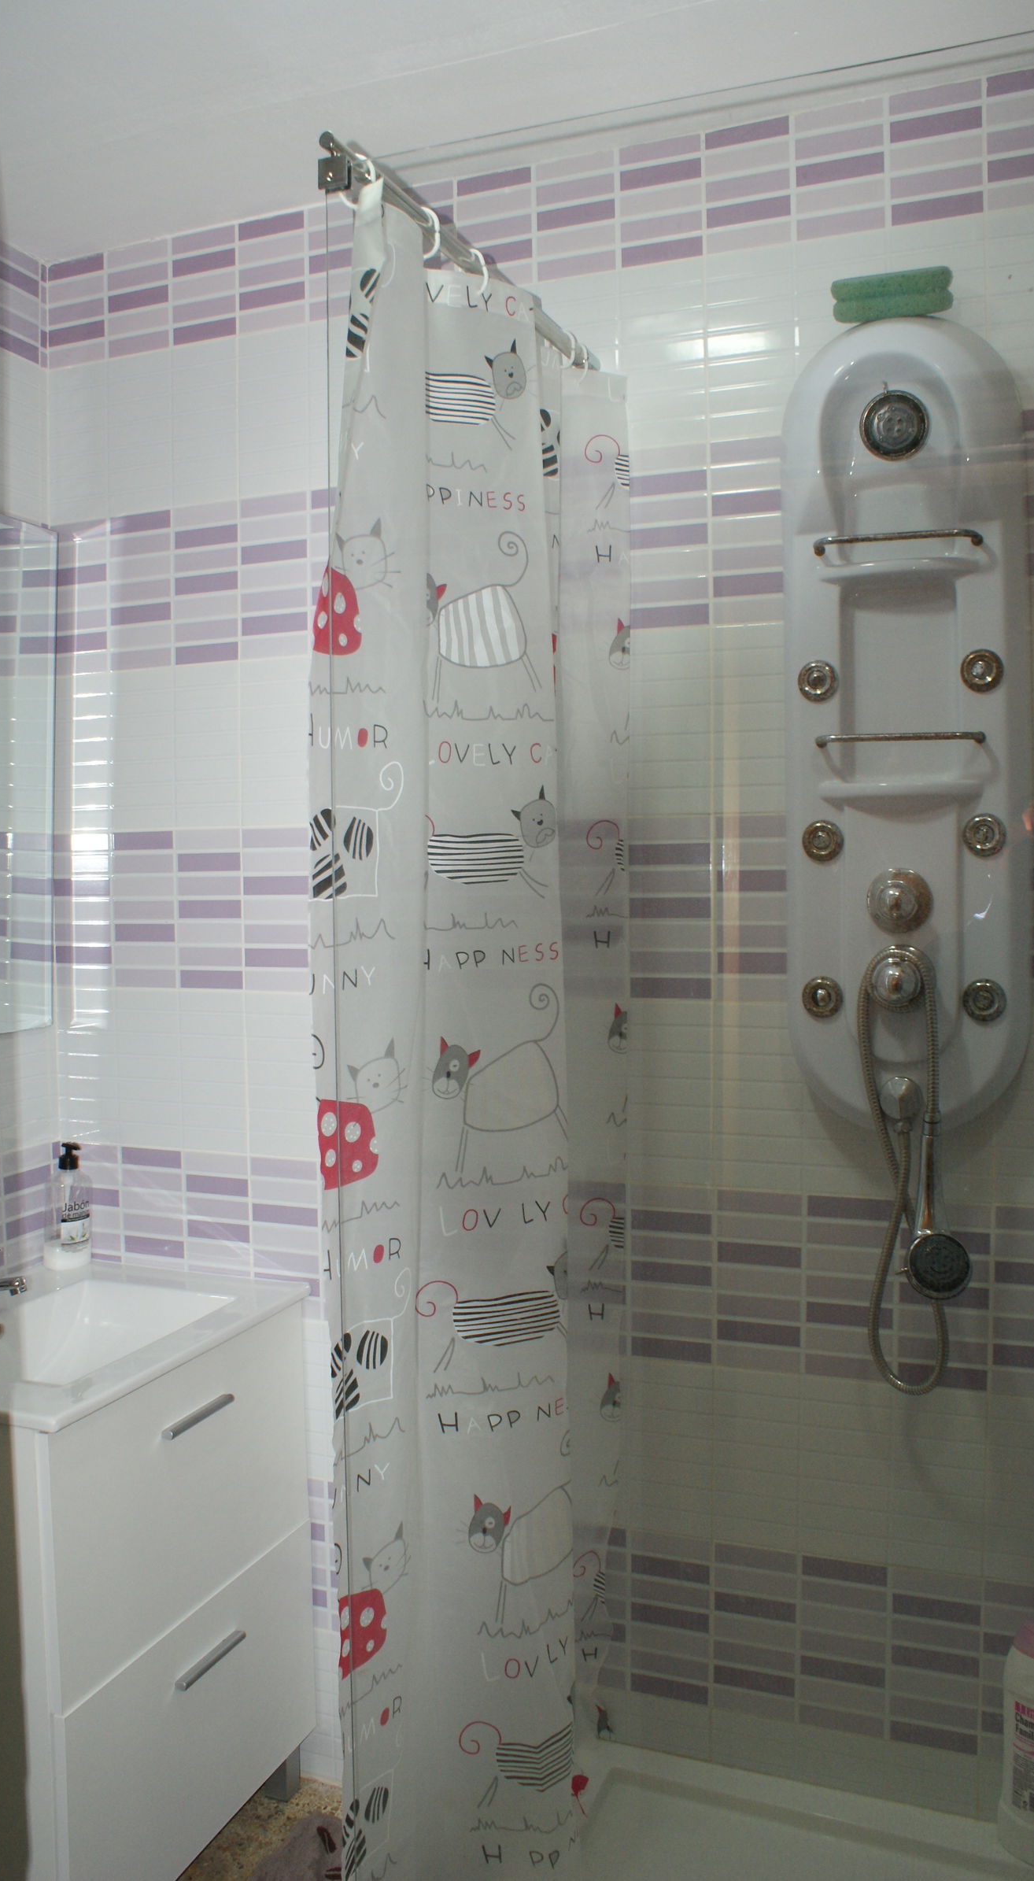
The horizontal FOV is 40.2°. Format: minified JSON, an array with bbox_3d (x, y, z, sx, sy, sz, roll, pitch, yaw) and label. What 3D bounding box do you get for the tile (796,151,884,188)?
[{"bbox_3d":[0.415,-0.991,1.813,0.114,0.026,0.008,0,2,21],"label":"tile"}]

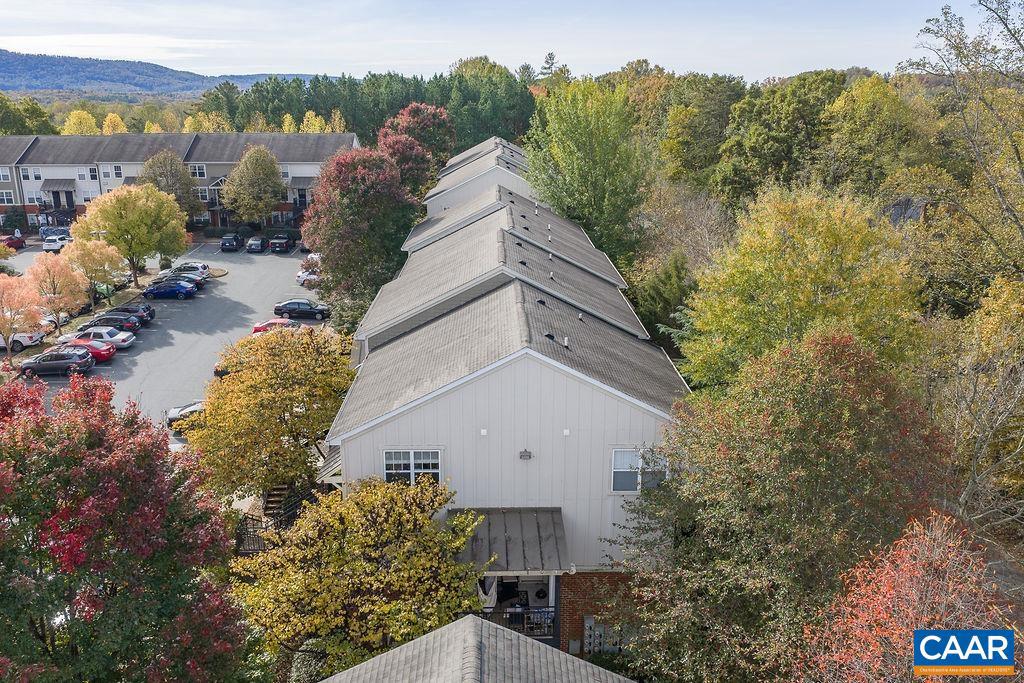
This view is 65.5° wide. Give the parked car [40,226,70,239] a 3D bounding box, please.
[{"bbox_3d":[-53.600,-12.777,93.635,1.850,1.650,4.500,2,17,8],"label":"parked car"}]

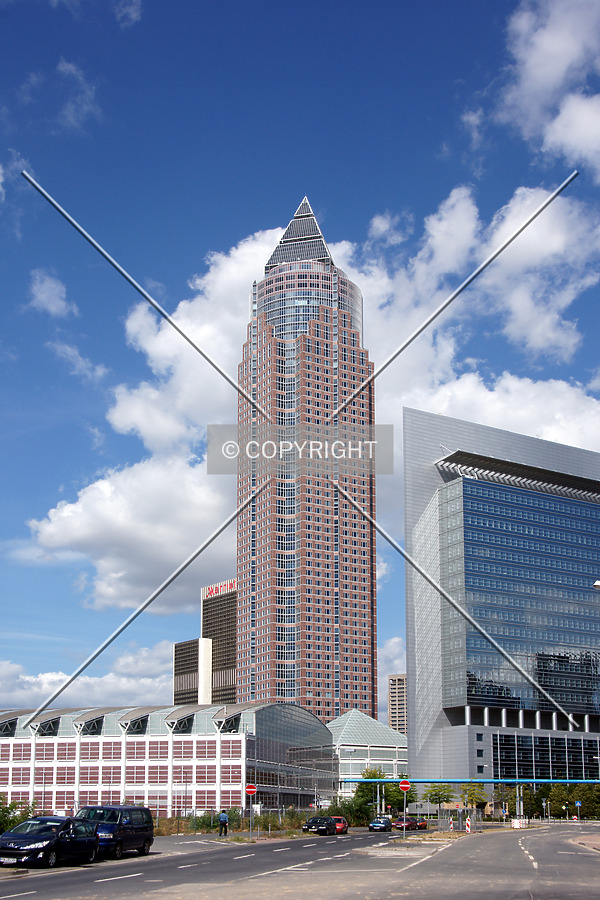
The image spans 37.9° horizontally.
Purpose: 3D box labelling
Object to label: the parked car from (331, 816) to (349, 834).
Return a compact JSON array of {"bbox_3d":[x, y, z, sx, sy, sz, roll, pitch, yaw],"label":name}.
[{"bbox_3d":[2.946,30.902,72.000,1.690,1.430,4.050,-5,-21,12],"label":"parked car"}]

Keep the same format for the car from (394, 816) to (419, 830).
[{"bbox_3d":[11.000,38.850,91.200,1.700,1.420,4.250,-8,-24,19],"label":"car"}]

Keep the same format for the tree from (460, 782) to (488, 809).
[{"bbox_3d":[30.880,62.096,155.000,5.000,7.000,5.000,0,-20,0],"label":"tree"}]

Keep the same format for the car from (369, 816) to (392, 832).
[{"bbox_3d":[7.554,35.128,82.000,1.700,1.430,4.150,-4,-21,11],"label":"car"}]

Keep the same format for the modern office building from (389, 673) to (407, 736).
[{"bbox_3d":[94.945,248.646,745.000,32.000,114.000,28.000,-9,-22,22],"label":"modern office building"}]

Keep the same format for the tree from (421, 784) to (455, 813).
[{"bbox_3d":[27.032,69.103,172.000,6.300,6.200,6.300,0,-22,0],"label":"tree"}]

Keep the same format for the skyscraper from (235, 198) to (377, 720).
[{"bbox_3d":[2.682,5.276,345.023,42.000,256.000,42.000,12,-25,-27],"label":"skyscraper"}]

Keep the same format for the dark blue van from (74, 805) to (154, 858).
[{"bbox_3d":[-7.700,16.000,36.700,1.840,1.900,4.750,-4,-23,9],"label":"dark blue van"}]

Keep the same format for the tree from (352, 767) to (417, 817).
[{"bbox_3d":[13.328,54.339,138.000,9.800,7.800,8.500,0,-20,0],"label":"tree"}]

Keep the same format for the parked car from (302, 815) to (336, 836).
[{"bbox_3d":[1.640,29.750,69.300,1.750,1.430,4.400,-5,-23,13],"label":"parked car"}]

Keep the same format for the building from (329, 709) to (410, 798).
[{"bbox_3d":[18.599,103.363,288.000,34.000,33.500,34.000,12,-25,-27],"label":"building"}]

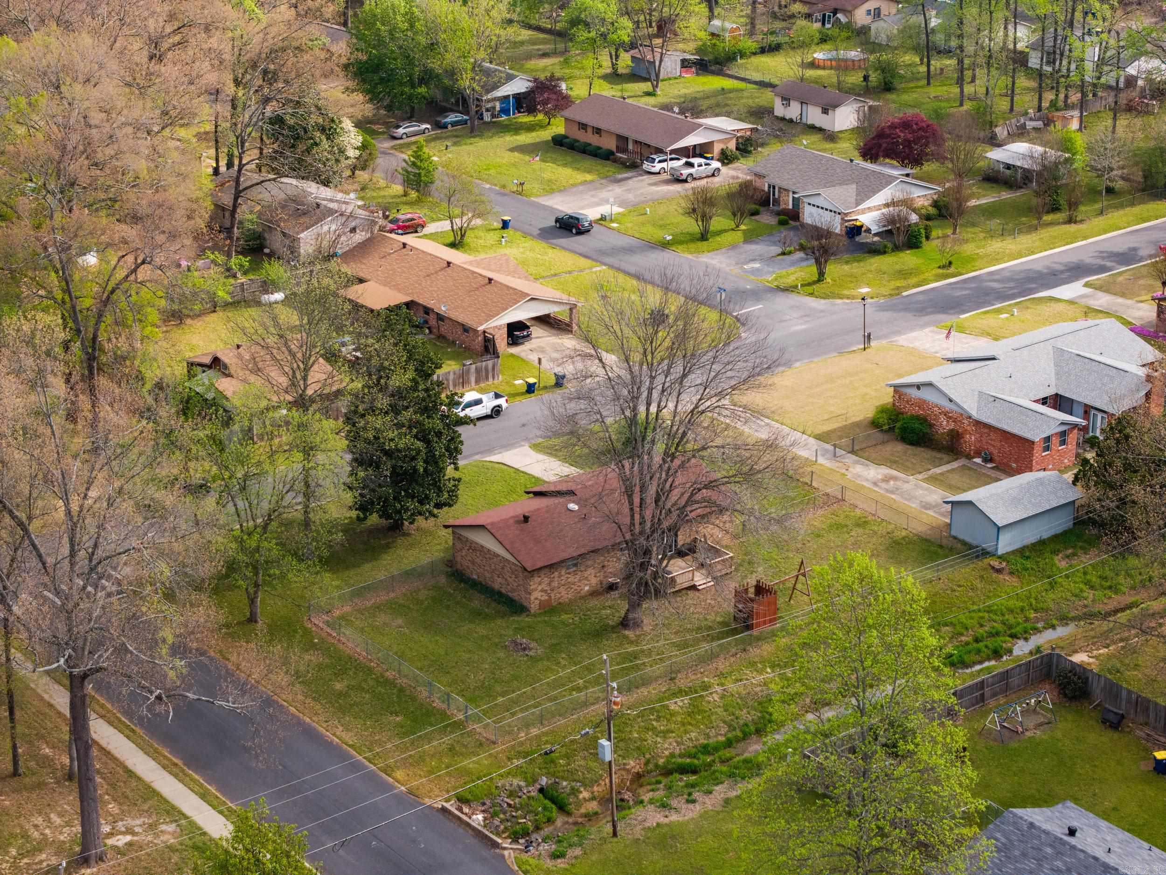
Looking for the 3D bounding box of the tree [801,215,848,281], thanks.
[{"bbox_3d":[20.791,-16.152,203.677,4.000,5.400,3.800,0,21,0],"label":"tree"}]

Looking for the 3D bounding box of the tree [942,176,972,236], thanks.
[{"bbox_3d":[36.140,-22.393,227.881,3.008,5.850,3.008,-1,22,0],"label":"tree"}]

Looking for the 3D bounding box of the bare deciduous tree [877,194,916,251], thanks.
[{"bbox_3d":[29.405,-20.281,221.016,3.754,5.435,3.754,1,21,7],"label":"bare deciduous tree"}]

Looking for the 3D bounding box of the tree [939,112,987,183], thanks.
[{"bbox_3d":[38.996,-29.608,241.903,4.854,7.364,4.854,2,21,9],"label":"tree"}]

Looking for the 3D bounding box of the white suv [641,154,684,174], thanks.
[{"bbox_3d":[9.066,-29.311,251.073,5.150,1.740,2.000,-16,27,-33],"label":"white suv"}]

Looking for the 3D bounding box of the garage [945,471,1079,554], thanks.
[{"bbox_3d":[28.995,4.787,158.668,7.935,3.290,5.236,-16,25,-33],"label":"garage"}]

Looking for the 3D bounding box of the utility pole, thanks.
[{"bbox_3d":[1.521,16.920,128.553,0.340,11.280,0.340,-3,22,1],"label":"utility pole"}]

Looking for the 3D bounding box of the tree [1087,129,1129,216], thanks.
[{"bbox_3d":[50.982,-25.692,229.293,4.158,8.417,4.158,3,21,12],"label":"tree"}]

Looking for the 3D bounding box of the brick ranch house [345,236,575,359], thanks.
[{"bbox_3d":[-11.095,-12.455,195.656,12.600,4.350,22.700,-16,26,-34],"label":"brick ranch house"}]

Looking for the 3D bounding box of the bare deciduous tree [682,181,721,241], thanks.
[{"bbox_3d":[10.760,-20.491,215.131,3.800,5.200,3.600,0,21,0],"label":"bare deciduous tree"}]

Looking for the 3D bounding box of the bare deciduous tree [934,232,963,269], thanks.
[{"bbox_3d":[33.893,-17.386,218.773,2.628,3.492,2.628,-1,22,0],"label":"bare deciduous tree"}]

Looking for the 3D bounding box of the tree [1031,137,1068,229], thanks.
[{"bbox_3d":[45.264,-24.616,228.610,3.560,9.227,3.560,-1,22,0],"label":"tree"}]

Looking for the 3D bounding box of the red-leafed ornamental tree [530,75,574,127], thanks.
[{"bbox_3d":[-3.511,-37.700,263.441,4.701,5.815,4.701,-1,22,0],"label":"red-leafed ornamental tree"}]

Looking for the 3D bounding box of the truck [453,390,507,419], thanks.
[{"bbox_3d":[-8.808,-2.287,184.966,5.880,1.920,2.050,-16,27,-33],"label":"truck"}]

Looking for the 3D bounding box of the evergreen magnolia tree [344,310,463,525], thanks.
[{"bbox_3d":[-12.378,-1.215,163.048,8.220,16.540,8.220,-1,22,0],"label":"evergreen magnolia tree"}]

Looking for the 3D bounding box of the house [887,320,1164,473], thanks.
[{"bbox_3d":[35.673,-4.078,179.720,21.166,4.400,17.354,-16,25,-33],"label":"house"}]

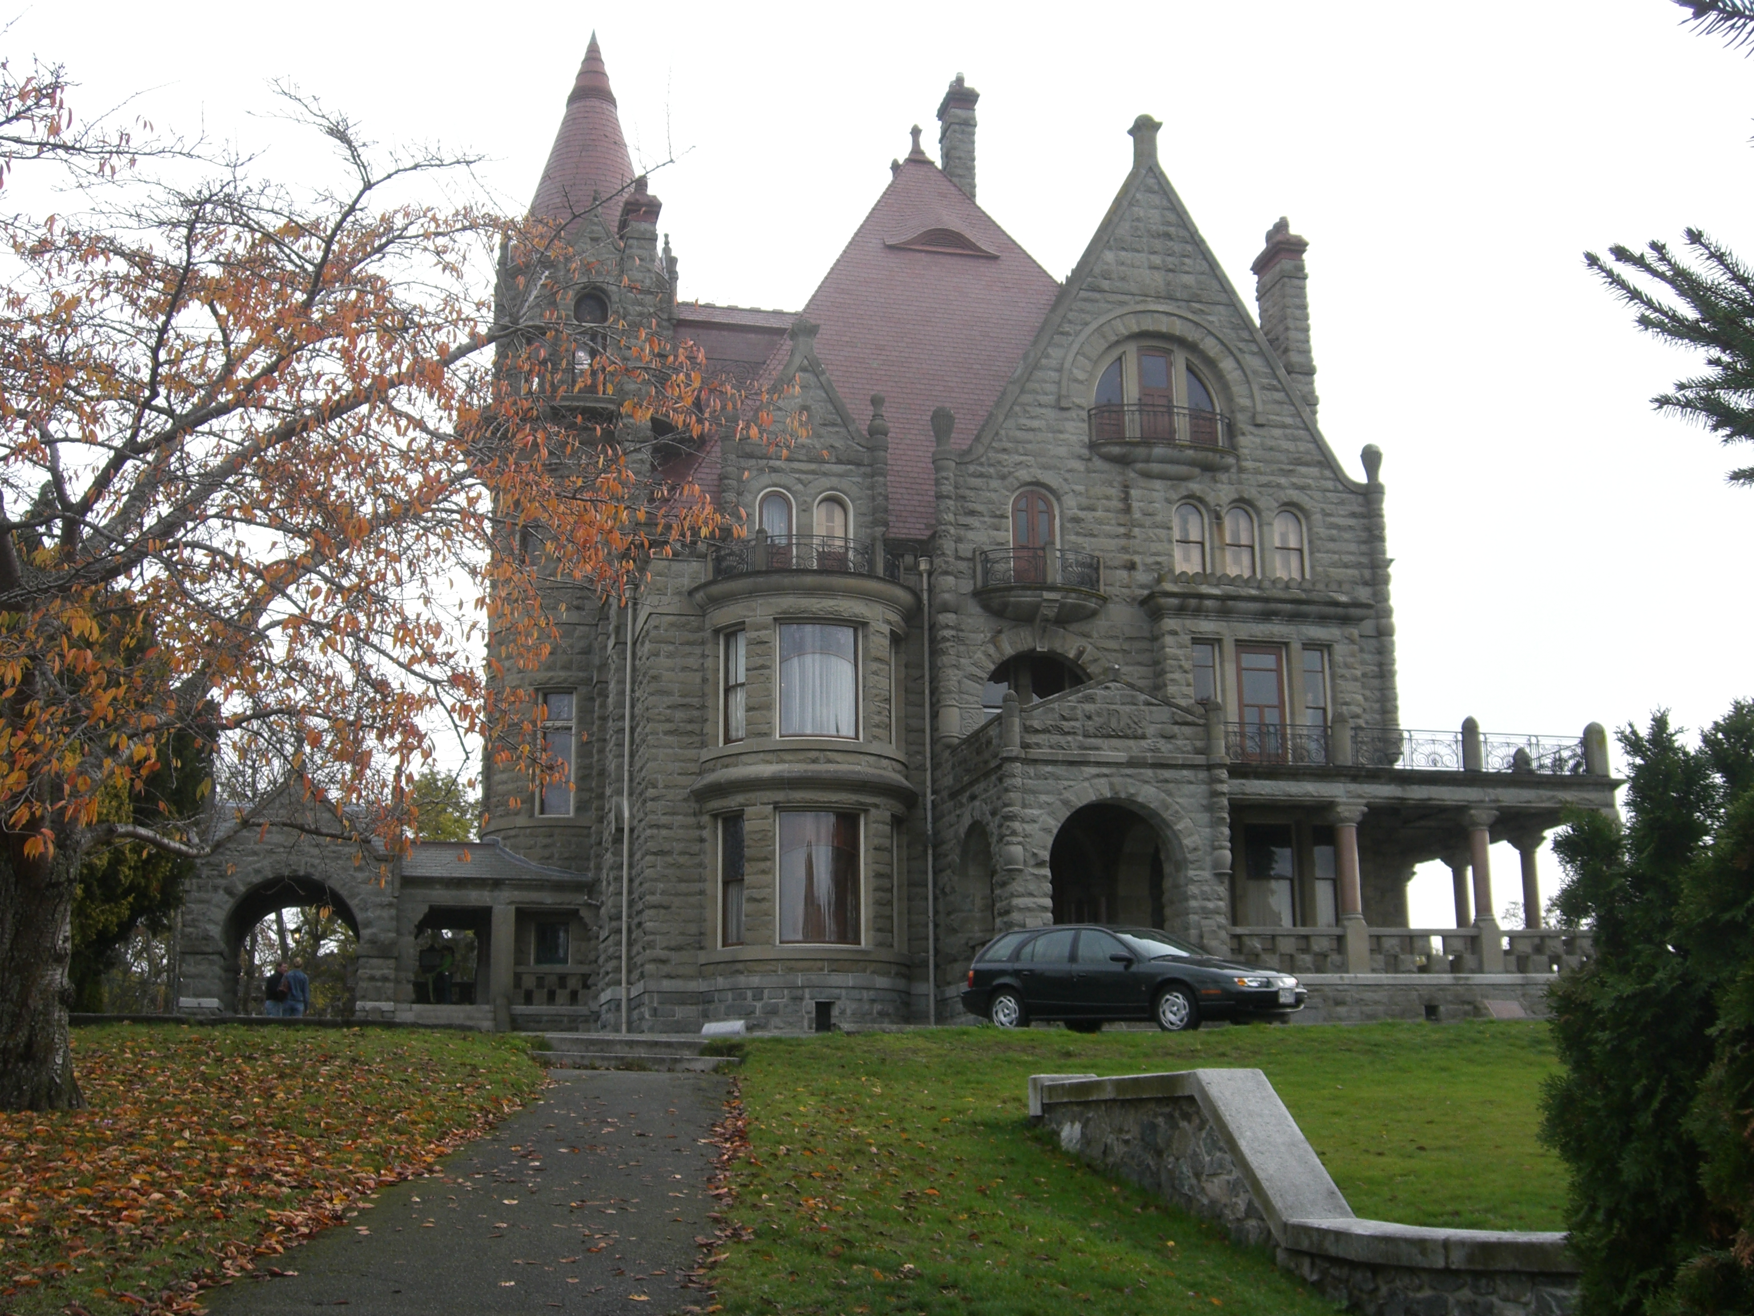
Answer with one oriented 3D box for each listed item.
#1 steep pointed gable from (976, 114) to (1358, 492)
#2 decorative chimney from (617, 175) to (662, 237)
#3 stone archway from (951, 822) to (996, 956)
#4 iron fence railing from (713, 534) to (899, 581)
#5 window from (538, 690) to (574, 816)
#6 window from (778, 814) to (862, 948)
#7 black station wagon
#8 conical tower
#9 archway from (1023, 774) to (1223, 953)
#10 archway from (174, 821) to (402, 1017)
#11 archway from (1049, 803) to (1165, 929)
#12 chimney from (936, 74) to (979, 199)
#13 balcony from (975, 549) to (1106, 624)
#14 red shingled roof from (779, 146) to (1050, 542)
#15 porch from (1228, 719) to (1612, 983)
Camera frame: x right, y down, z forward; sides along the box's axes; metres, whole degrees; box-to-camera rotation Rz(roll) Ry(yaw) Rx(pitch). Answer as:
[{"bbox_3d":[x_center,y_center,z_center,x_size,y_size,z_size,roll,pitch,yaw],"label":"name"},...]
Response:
[{"bbox_3d":[6.593,-8.507,45.219,9.800,8.950,1.100,3,-12,-16],"label":"steep pointed gable"},{"bbox_3d":[-5.534,-10.520,45.148,0.950,1.550,1.200,3,-12,-16],"label":"decorative chimney"},{"bbox_3d":[2.340,5.035,39.310,0.700,3.302,2.662,3,-13,-14],"label":"stone archway"},{"bbox_3d":[-1.279,-1.823,38.241,3.800,0.950,1.900,3,-12,-16],"label":"iron fence railing"},{"bbox_3d":[-7.572,2.242,45.330,0.920,3.050,0.300,0,-11,-2],"label":"window"},{"bbox_3d":[-1.073,4.114,36.021,1.650,2.550,0.350,2,-12,-13],"label":"window"},{"bbox_3d":[3.110,3.980,23.700,4.490,1.390,1.700,-13,-18,43],"label":"black station wagon"},{"bbox_3d":[-7.525,-13.851,50.560,2.978,5.634,2.978,3,-13,-14],"label":"conical tower"},{"bbox_3d":[4.637,4.434,37.664,4.124,4.196,1.200,3,-13,-14],"label":"archway"},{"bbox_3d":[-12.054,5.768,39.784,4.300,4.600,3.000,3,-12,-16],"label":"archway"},{"bbox_3d":[4.482,4.546,37.438,2.620,3.379,0.800,3,-13,-14],"label":"archway"},{"bbox_3d":[2.491,-15.635,58.908,0.934,4.229,1.250,3,-13,-14],"label":"chimney"},{"bbox_3d":[3.727,-1.599,42.375,3.100,1.700,0.850,3,-12,-16],"label":"balcony"},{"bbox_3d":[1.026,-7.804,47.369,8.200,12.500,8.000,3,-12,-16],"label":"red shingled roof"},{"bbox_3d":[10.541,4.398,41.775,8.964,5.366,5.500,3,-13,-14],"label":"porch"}]

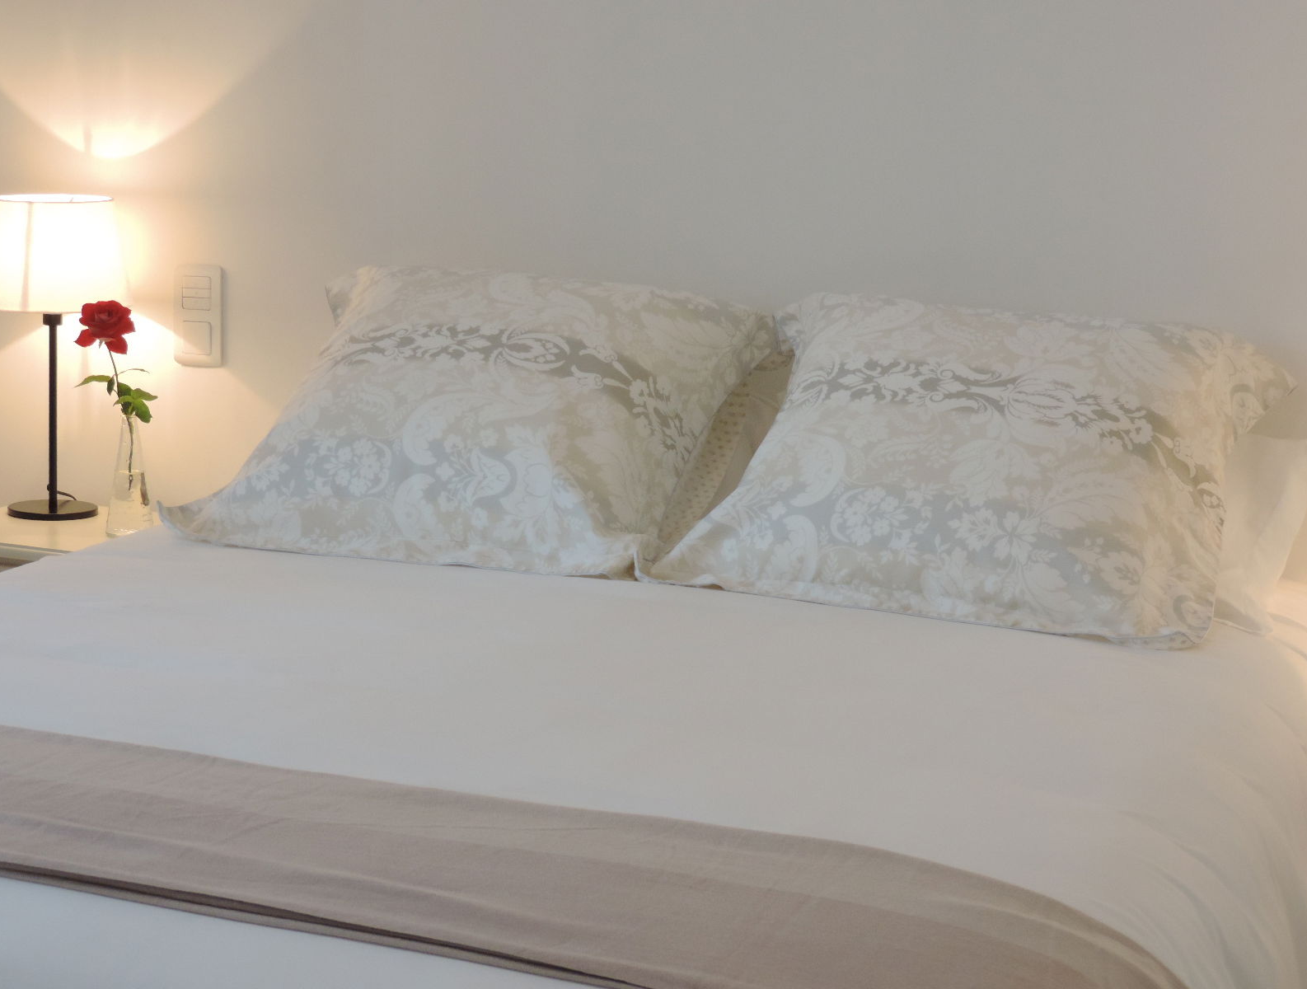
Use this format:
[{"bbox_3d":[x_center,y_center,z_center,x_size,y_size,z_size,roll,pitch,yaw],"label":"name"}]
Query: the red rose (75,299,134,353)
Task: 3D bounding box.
[{"bbox_3d":[-0.819,-0.249,3.982,0.088,0.079,0.083,-1,9,-12],"label":"red rose"}]

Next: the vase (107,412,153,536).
[{"bbox_3d":[-0.789,-0.030,4.016,0.072,0.178,0.072,1,9,0],"label":"vase"}]

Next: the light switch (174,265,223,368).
[{"bbox_3d":[-0.705,-0.277,4.130,0.085,0.158,0.012,5,10,24],"label":"light switch"}]

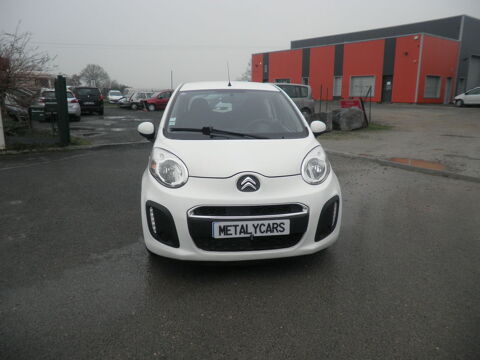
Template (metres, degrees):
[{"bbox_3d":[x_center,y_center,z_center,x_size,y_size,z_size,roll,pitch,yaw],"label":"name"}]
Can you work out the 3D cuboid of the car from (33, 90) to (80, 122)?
[{"bbox_3d":[-8.863,-3.747,17.645,1.790,1.480,4.350,-6,15,-24],"label":"car"}]

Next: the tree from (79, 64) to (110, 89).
[{"bbox_3d":[-40.495,-28.267,101.204,8.200,9.000,8.200,-5,15,-20],"label":"tree"}]

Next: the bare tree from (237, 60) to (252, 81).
[{"bbox_3d":[2.380,-23.612,81.724,7.500,9.500,7.500,1,14,2],"label":"bare tree"}]

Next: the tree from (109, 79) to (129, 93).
[{"bbox_3d":[-34.265,-26.308,101.682,5.600,5.000,5.400,-4,15,-18],"label":"tree"}]

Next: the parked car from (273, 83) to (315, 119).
[{"bbox_3d":[1.259,-3.052,14.644,4.270,1.620,1.800,-11,18,-38],"label":"parked car"}]

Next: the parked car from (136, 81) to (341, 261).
[{"bbox_3d":[-0.110,-0.365,4.032,1.700,1.465,3.440,-1,14,-6],"label":"parked car"}]

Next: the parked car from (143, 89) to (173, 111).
[{"bbox_3d":[-5.084,-5.735,25.728,4.000,1.500,1.700,-6,15,-25],"label":"parked car"}]

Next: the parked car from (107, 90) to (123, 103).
[{"bbox_3d":[-14.796,-9.952,42.653,1.680,1.550,4.000,-5,15,-19],"label":"parked car"}]

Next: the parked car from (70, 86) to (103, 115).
[{"bbox_3d":[-9.095,-4.788,21.601,1.780,1.610,4.250,-5,15,-20],"label":"parked car"}]

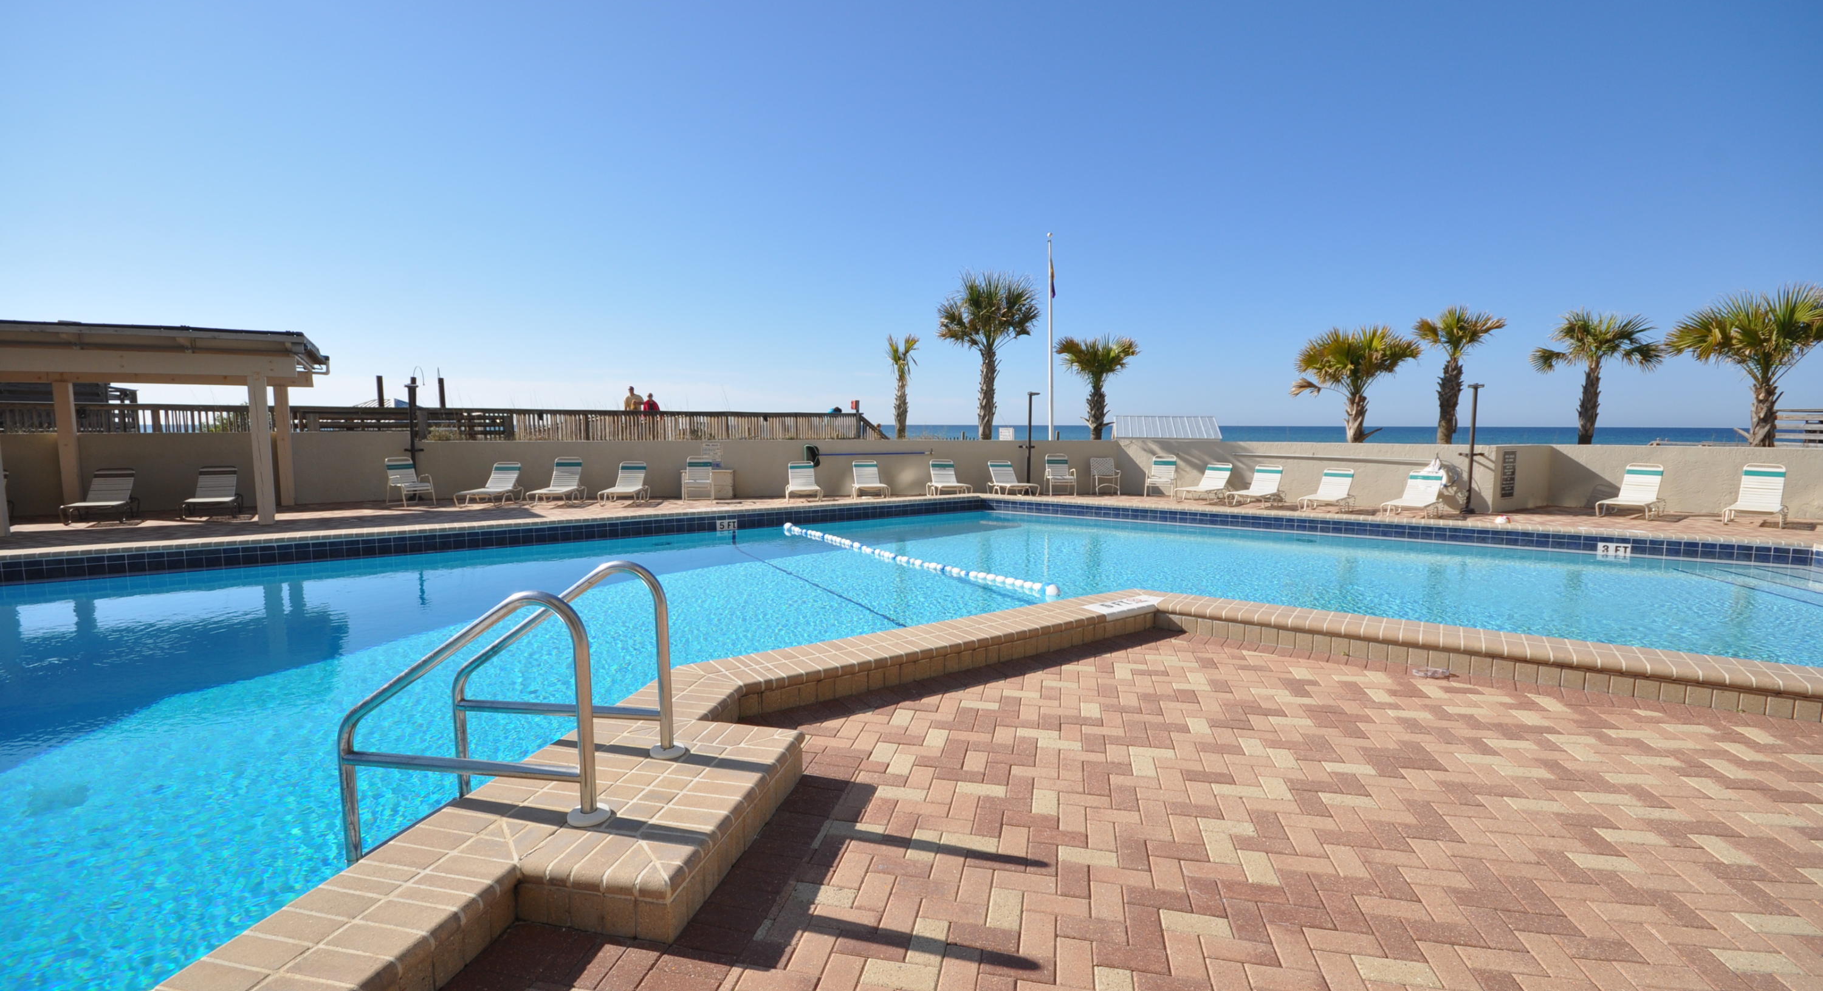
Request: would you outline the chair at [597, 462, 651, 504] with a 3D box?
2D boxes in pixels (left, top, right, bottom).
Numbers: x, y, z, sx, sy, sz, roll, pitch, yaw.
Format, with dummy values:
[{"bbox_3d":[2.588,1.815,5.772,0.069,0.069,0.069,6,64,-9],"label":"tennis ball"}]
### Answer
[{"bbox_3d":[-5.853,-0.253,15.564,0.671,0.819,1.564,-1,5,-8],"label":"chair"}]

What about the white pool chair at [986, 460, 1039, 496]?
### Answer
[{"bbox_3d":[2.154,-0.328,16.311,0.660,0.731,1.620,-1,5,-13],"label":"white pool chair"}]

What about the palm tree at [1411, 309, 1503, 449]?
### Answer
[{"bbox_3d":[14.328,-2.568,20.349,2.000,4.895,2.000,4,7,35],"label":"palm tree"}]

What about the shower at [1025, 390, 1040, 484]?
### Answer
[{"bbox_3d":[2.743,-1.175,17.473,0.420,2.354,0.400,0,5,0],"label":"shower"}]

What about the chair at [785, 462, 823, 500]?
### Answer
[{"bbox_3d":[-2.244,-0.307,15.786,0.660,0.769,1.580,-1,5,-10],"label":"chair"}]

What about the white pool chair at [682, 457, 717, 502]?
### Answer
[{"bbox_3d":[-4.453,-0.332,15.864,0.650,0.930,0.680,-1,6,-14],"label":"white pool chair"}]

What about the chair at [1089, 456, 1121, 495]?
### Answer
[{"bbox_3d":[4.301,-0.414,16.882,0.570,0.810,0.600,0,5,-4],"label":"chair"}]

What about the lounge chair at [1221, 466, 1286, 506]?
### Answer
[{"bbox_3d":[6.994,-0.187,15.325,0.671,0.815,1.568,5,7,42],"label":"lounge chair"}]

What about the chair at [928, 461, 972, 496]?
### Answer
[{"bbox_3d":[0.836,-0.371,16.966,0.671,0.835,1.545,-1,5,-10],"label":"chair"}]

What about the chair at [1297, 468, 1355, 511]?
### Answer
[{"bbox_3d":[7.982,-0.090,14.502,0.671,0.781,1.604,5,7,41],"label":"chair"}]

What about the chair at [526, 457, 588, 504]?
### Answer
[{"bbox_3d":[-7.182,-0.284,15.432,0.671,0.897,1.456,0,5,-6],"label":"chair"}]

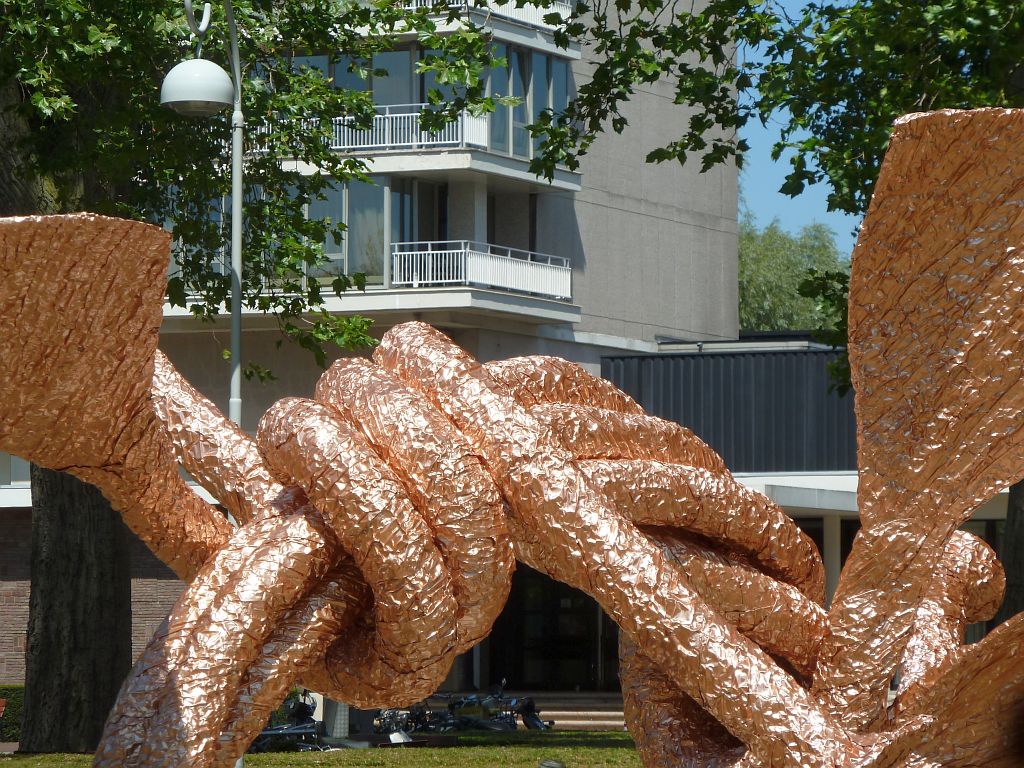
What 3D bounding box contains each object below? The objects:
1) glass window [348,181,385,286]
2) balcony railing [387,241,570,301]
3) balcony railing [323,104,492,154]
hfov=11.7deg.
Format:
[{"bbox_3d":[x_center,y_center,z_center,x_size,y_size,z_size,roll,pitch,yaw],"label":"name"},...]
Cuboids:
[{"bbox_3d":[-3.086,-3.223,105.993,0.958,2.297,0.100,-1,-3,23],"label":"glass window"},{"bbox_3d":[-0.623,-2.392,107.912,1.756,0.955,5.650,-1,-3,23],"label":"balcony railing"},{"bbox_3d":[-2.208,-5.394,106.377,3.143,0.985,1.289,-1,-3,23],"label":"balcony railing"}]

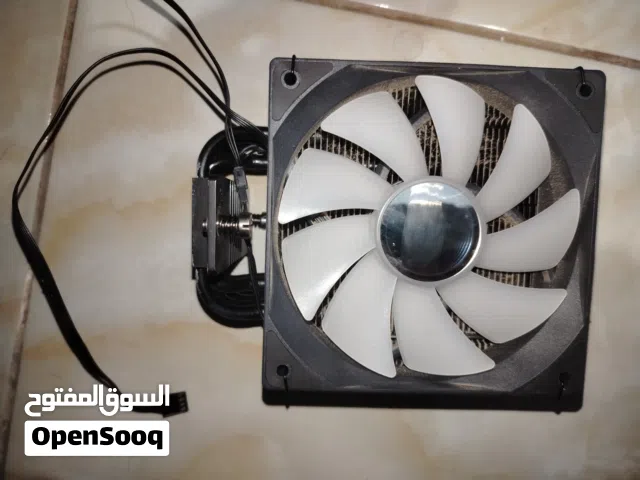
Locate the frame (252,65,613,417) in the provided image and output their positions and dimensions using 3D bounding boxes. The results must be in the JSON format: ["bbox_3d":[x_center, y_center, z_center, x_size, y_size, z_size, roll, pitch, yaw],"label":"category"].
[{"bbox_3d":[0.041,-0.001,0.174,0.121,0.027,0.123,2,94,-1],"label":"frame"}]

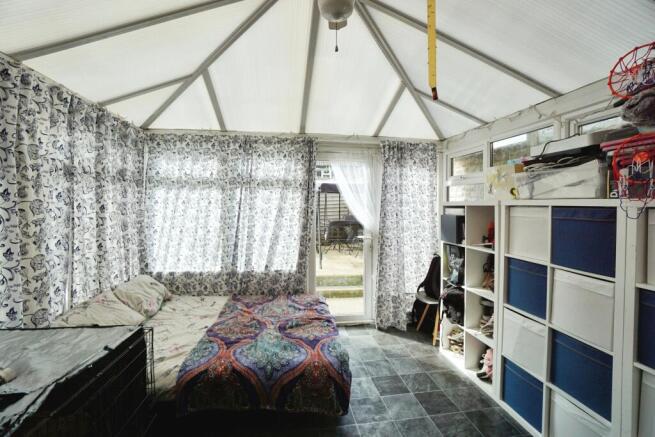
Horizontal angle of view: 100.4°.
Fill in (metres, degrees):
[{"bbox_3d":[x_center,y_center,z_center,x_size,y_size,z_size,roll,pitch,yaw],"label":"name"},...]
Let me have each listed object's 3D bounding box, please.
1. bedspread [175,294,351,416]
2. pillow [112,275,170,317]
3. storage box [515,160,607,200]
[{"bbox_3d":[-0.464,1.030,2.393,1.060,0.360,1.420,0,2,-3],"label":"bedspread"},{"bbox_3d":[-1.729,0.741,2.554,0.170,0.400,0.500,-43,8,-5],"label":"pillow"},{"bbox_3d":[1.501,-0.216,1.643,0.360,0.200,0.500,-1,2,-8],"label":"storage box"}]

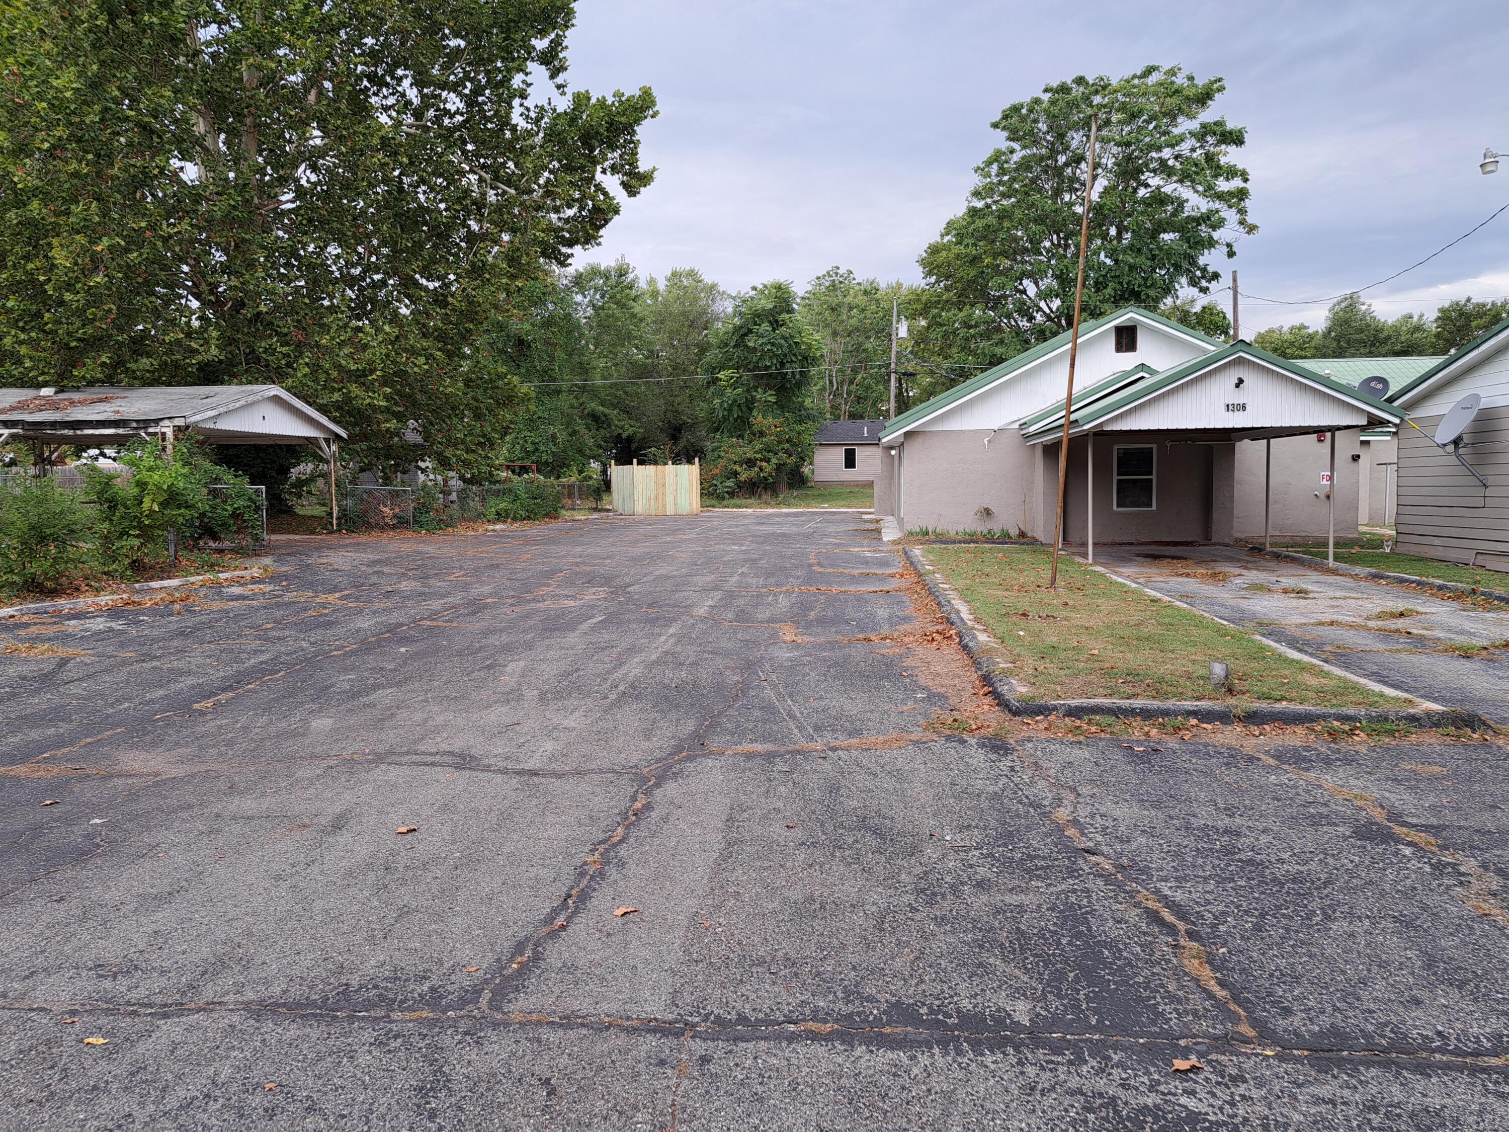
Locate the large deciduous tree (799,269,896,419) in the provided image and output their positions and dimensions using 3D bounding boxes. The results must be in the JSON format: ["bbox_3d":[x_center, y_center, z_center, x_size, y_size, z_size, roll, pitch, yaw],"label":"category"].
[{"bbox_3d":[6.416,-12.907,72.249,6.745,15.180,6.500,-1,4,0],"label":"large deciduous tree"}]

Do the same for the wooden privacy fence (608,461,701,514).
[{"bbox_3d":[-3.766,-2.987,39.883,3.462,2.076,0.800,-1,4,-5],"label":"wooden privacy fence"}]

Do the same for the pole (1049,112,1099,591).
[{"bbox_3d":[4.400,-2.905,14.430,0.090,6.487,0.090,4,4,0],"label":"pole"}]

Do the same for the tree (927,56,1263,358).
[{"bbox_3d":[16.201,-13.773,51.139,16.640,20.702,15.500,-1,4,0],"label":"tree"}]

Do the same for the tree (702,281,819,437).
[{"bbox_3d":[0.335,-8.408,50.014,5.690,10.224,5.600,-1,4,0],"label":"tree"}]

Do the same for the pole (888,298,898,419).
[{"bbox_3d":[6.313,-7.569,47.577,0.250,9.106,0.250,-1,4,0],"label":"pole"}]

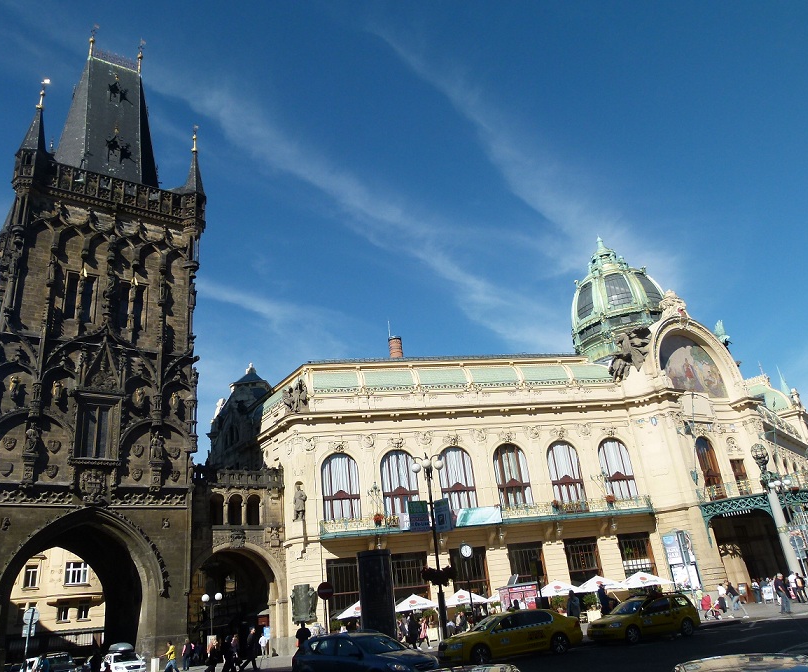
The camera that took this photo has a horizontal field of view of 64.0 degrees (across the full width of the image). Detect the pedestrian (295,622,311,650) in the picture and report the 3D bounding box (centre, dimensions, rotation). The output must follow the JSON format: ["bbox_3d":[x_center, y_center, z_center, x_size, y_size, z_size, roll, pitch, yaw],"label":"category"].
[{"bbox_3d":[-4.466,13.617,28.612,0.580,1.760,0.380,-4,-23,-5],"label":"pedestrian"}]

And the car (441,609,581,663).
[{"bbox_3d":[3.404,9.649,20.903,4.840,1.480,1.820,2,-25,-20],"label":"car"}]

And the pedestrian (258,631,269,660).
[{"bbox_3d":[-9.883,21.803,45.598,0.500,1.650,0.400,-2,-23,-9],"label":"pedestrian"}]

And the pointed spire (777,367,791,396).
[{"bbox_3d":[44.391,5.388,75.792,1.250,4.000,1.250,-24,-29,36],"label":"pointed spire"}]

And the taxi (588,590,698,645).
[{"bbox_3d":[9.127,10.818,24.721,4.290,1.510,1.710,4,-25,-22],"label":"taxi"}]

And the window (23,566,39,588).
[{"bbox_3d":[-37.982,24.573,65.981,1.250,2.200,0.250,12,-29,-36],"label":"window"}]

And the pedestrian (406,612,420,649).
[{"bbox_3d":[0.483,15.443,33.840,0.550,1.720,0.550,0,-24,-14],"label":"pedestrian"}]

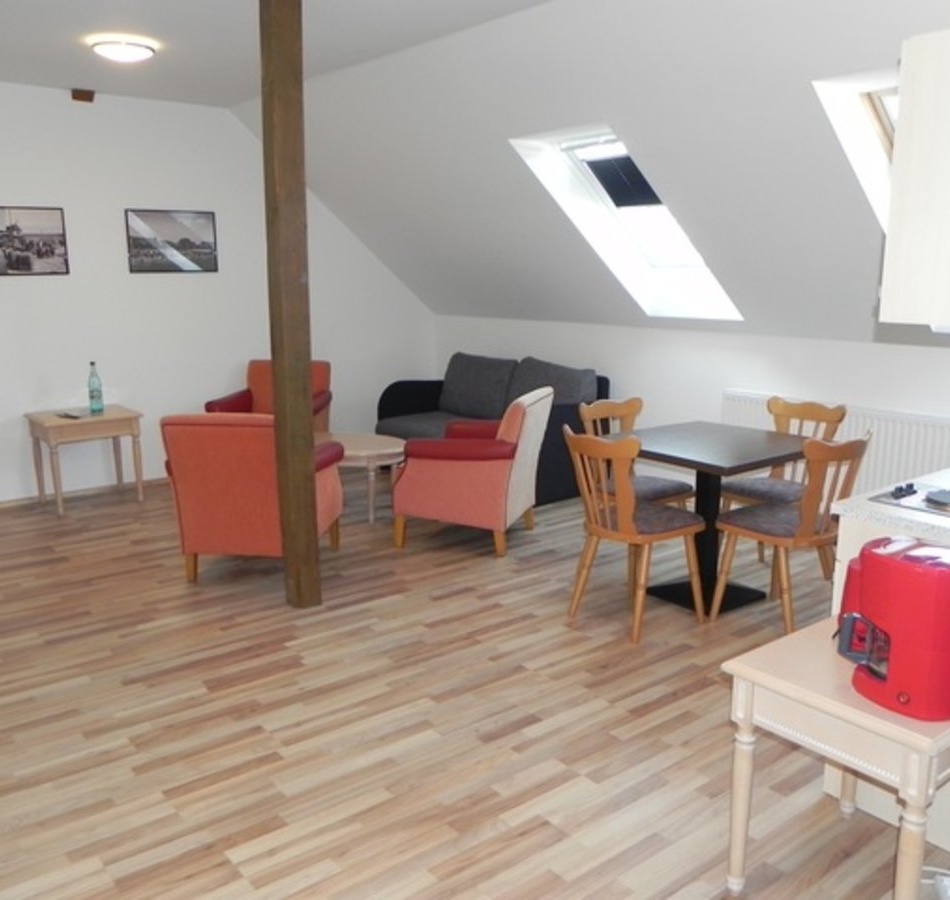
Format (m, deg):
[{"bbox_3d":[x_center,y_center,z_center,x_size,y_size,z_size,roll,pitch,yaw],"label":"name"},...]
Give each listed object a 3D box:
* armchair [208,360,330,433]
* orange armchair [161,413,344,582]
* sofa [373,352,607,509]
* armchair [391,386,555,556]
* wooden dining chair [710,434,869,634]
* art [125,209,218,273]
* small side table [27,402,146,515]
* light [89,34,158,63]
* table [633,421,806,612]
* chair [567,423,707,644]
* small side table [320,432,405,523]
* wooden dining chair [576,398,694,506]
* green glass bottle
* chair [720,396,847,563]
[{"bbox_3d":[-1.449,-0.190,6.433,0.725,0.840,0.740,2,11,12],"label":"armchair"},{"bbox_3d":[-1.098,0.199,4.647,0.710,0.865,0.780,1,11,3],"label":"orange armchair"},{"bbox_3d":[0.062,-0.212,6.690,0.920,0.880,1.720,-9,14,-38],"label":"sofa"},{"bbox_3d":[-0.004,0.100,5.156,0.780,0.865,0.710,4,12,18],"label":"armchair"},{"bbox_3d":[1.302,0.320,3.740,0.450,0.865,0.490,-7,13,-32],"label":"wooden dining chair"},{"bbox_3d":[-2.085,-1.442,6.254,0.621,0.413,0.022,-9,14,-38],"label":"art"},{"bbox_3d":[-2.563,0.069,5.999,0.640,0.590,0.530,-9,14,-39],"label":"small side table"},{"bbox_3d":[-1.786,-2.028,4.584,0.330,0.100,0.330,-9,14,-38],"label":"light"},{"bbox_3d":[1.110,0.330,4.296,0.800,0.748,0.800,-8,14,-36],"label":"table"},{"bbox_3d":[0.717,0.327,3.968,0.510,0.880,0.430,-9,14,-38],"label":"chair"},{"bbox_3d":[-0.786,0.175,5.611,0.770,0.437,0.770,0,11,0],"label":"small side table"},{"bbox_3d":[0.859,0.208,4.581,0.430,0.876,0.510,-8,13,-34],"label":"wooden dining chair"},{"bbox_3d":[-2.491,-0.410,5.915,0.085,0.335,0.085,-9,14,-38],"label":"green glass bottle"},{"bbox_3d":[1.472,0.204,4.333,0.490,0.865,0.450,-10,15,-43],"label":"chair"}]

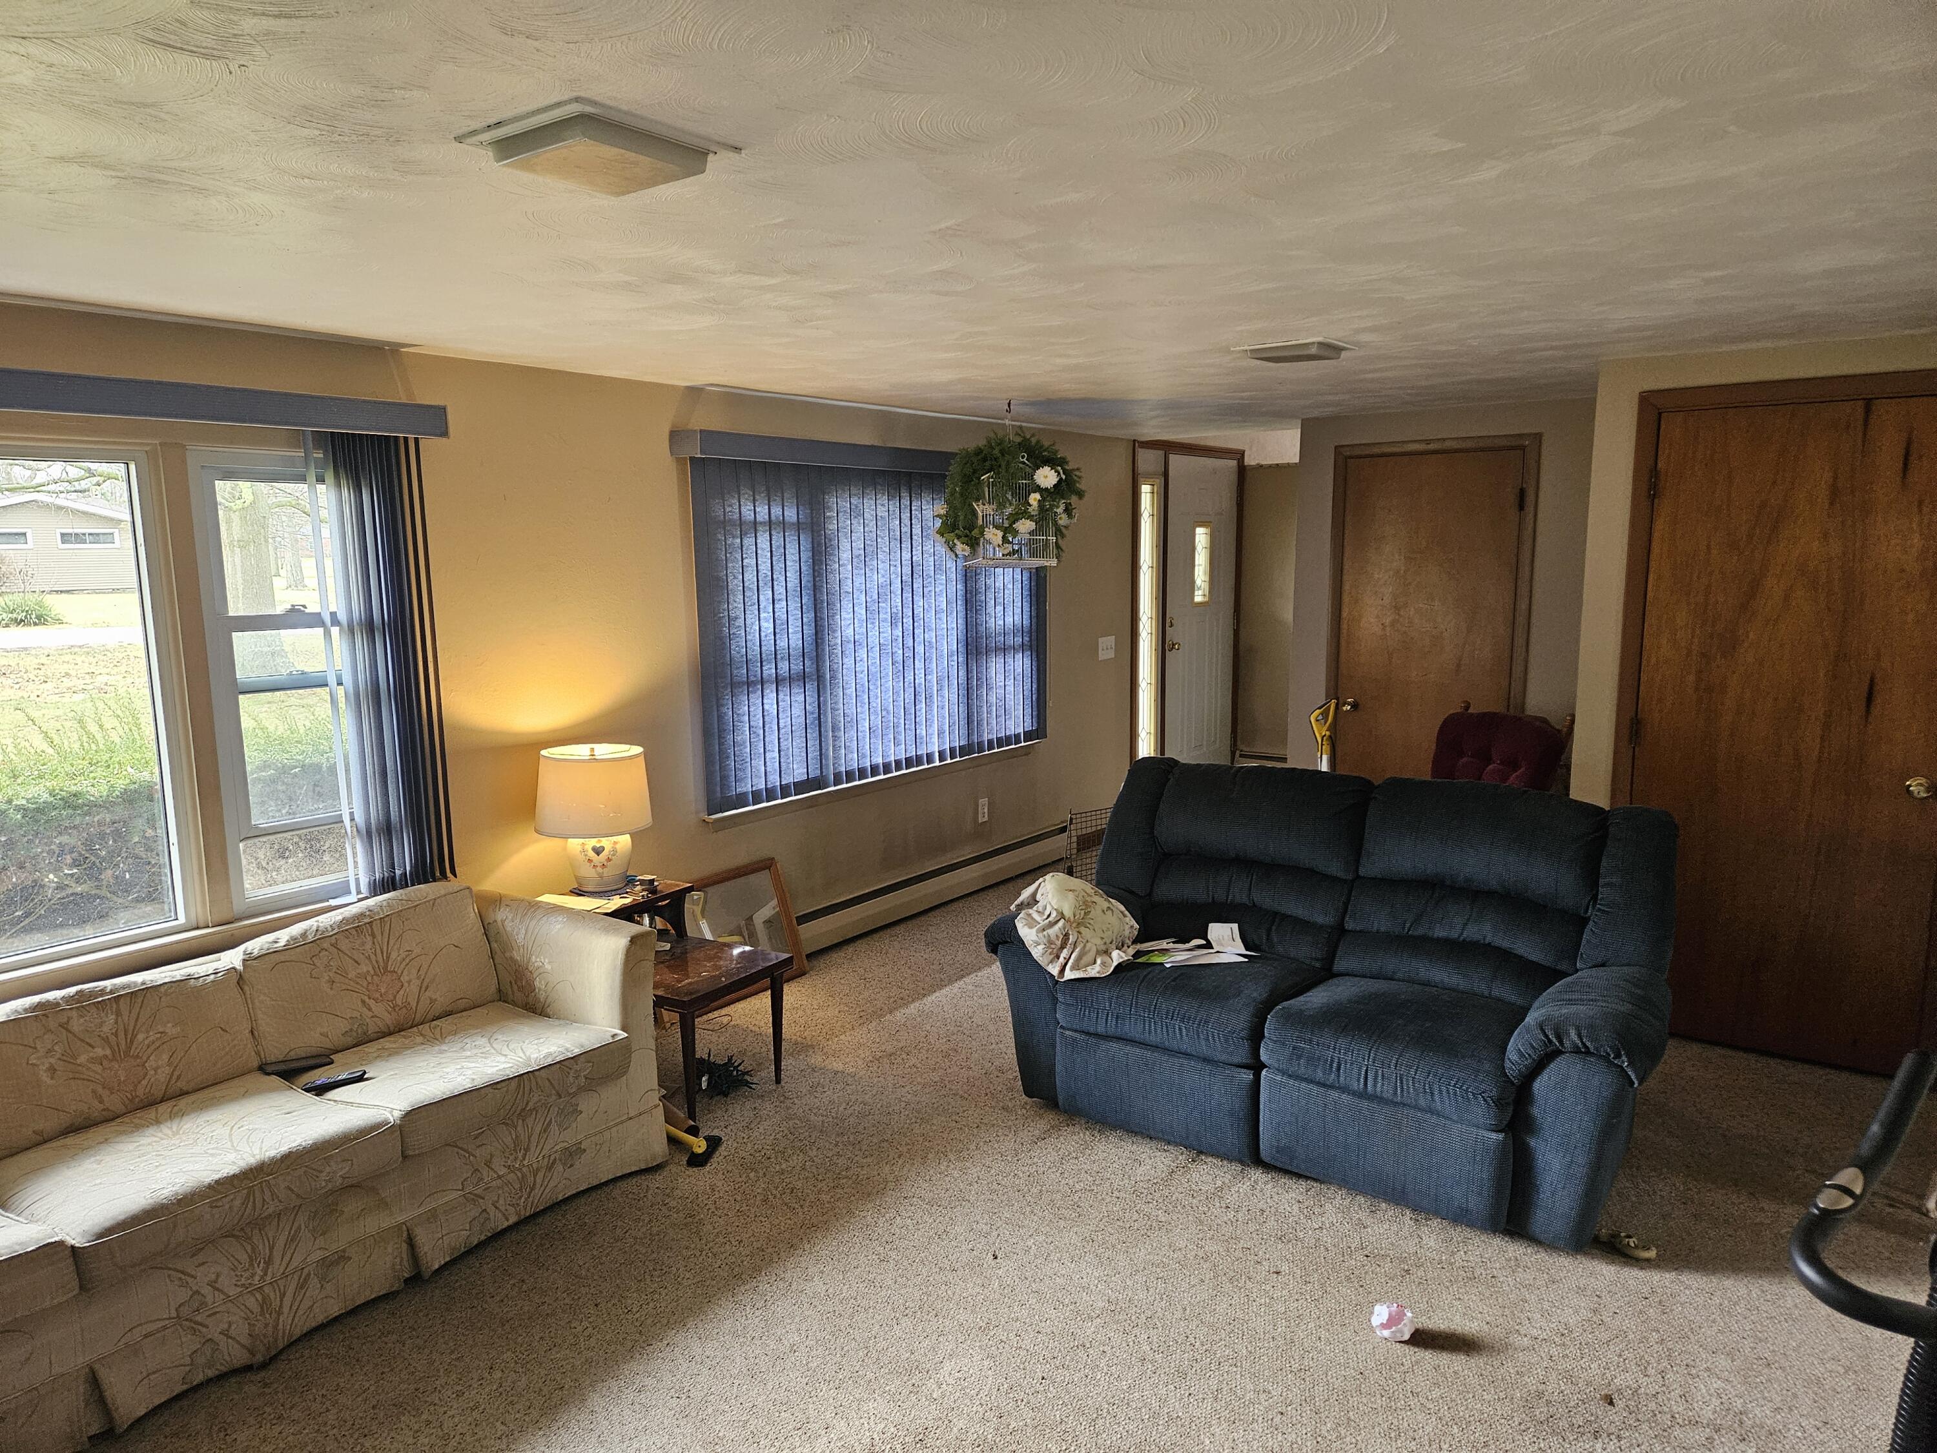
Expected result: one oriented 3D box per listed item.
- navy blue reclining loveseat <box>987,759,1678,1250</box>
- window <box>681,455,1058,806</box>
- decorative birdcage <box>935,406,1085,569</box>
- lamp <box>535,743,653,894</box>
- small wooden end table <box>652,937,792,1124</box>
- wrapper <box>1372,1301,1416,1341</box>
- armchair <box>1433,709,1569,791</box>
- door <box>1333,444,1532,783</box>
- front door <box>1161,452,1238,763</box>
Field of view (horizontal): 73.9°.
[{"bbox_3d":[1.026,0.633,3.647,1.670,0.950,0.980,5,10,34],"label":"navy blue reclining loveseat"},{"bbox_3d":[-0.300,-0.445,5.546,0.120,1.300,2.300,6,10,36],"label":"window"},{"bbox_3d":[0.167,-0.977,5.257,0.580,0.630,0.380,0,8,2],"label":"decorative birdcage"},{"bbox_3d":[-1.145,0.293,3.998,0.370,0.430,0.370,0,8,0],"label":"lamp"},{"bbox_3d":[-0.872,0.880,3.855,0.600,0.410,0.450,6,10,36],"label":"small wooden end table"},{"bbox_3d":[0.870,1.216,2.632,0.085,0.080,0.085,3,9,19],"label":"wrapper"},{"bbox_3d":[1.857,0.444,4.850,0.780,0.990,0.640,-6,10,-36],"label":"armchair"},{"bbox_3d":[2.079,-0.232,5.888,0.810,2.030,0.060,6,10,36],"label":"door"},{"bbox_3d":[1.439,-0.575,7.941,0.060,2.100,0.930,6,10,36],"label":"front door"}]

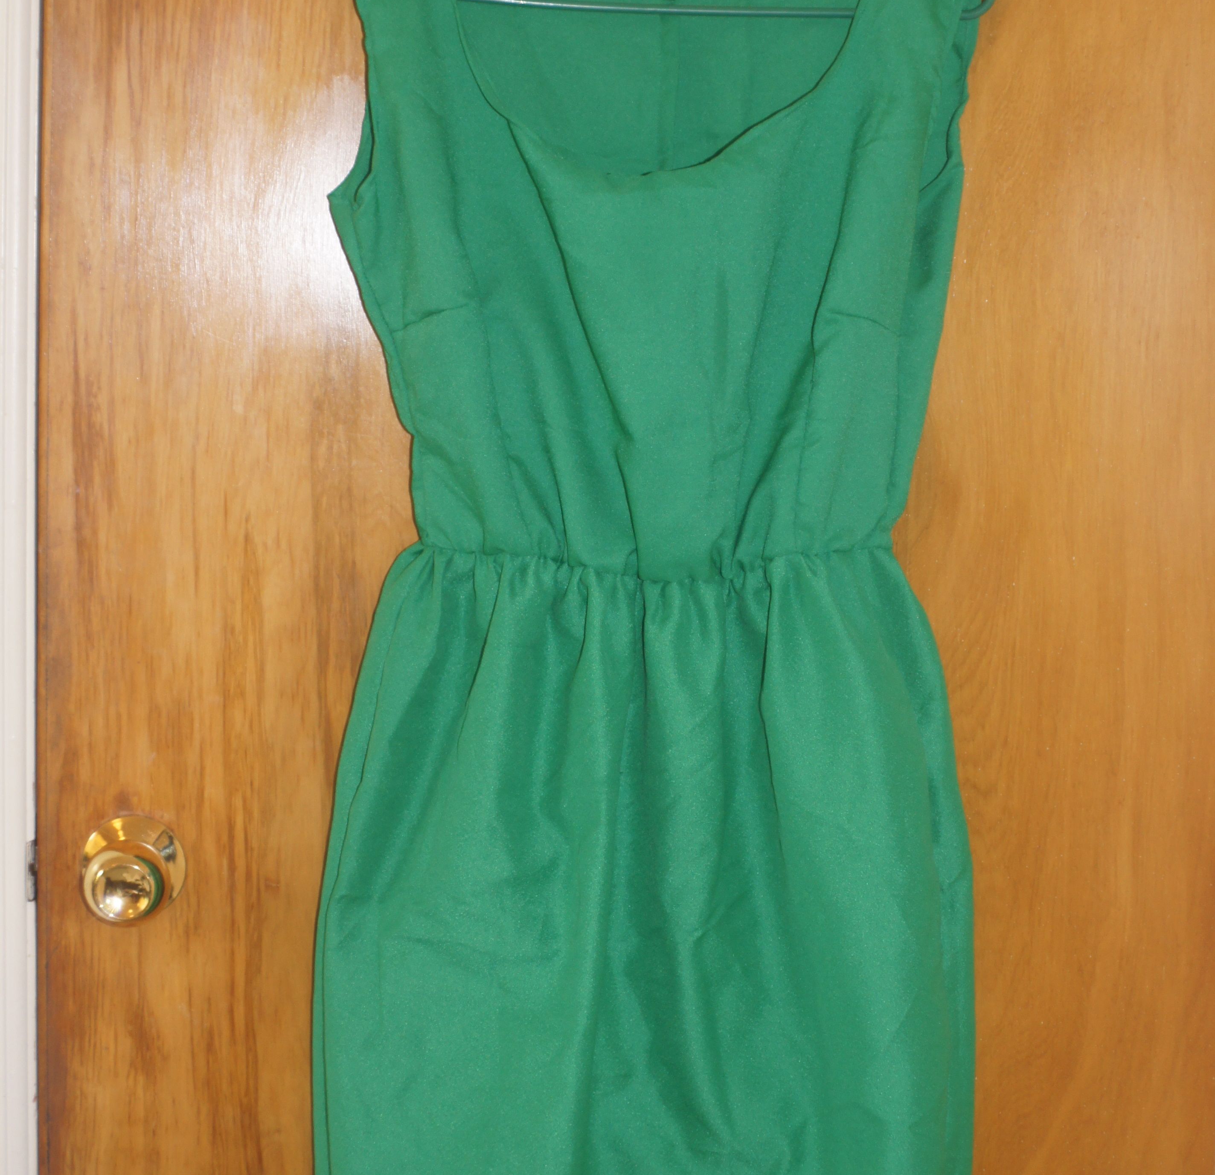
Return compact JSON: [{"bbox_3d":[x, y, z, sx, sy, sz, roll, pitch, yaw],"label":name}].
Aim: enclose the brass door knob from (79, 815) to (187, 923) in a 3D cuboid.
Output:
[{"bbox_3d":[-0.292,0.178,1.607,0.065,0.065,0.065,1,7,-4],"label":"brass door knob"}]

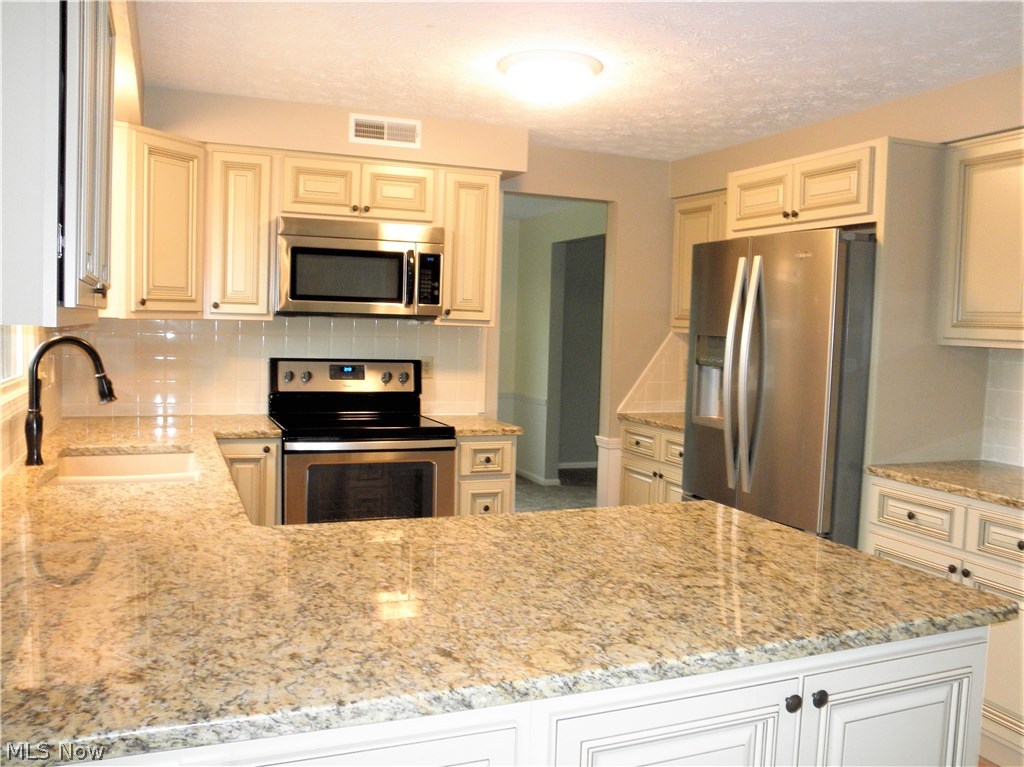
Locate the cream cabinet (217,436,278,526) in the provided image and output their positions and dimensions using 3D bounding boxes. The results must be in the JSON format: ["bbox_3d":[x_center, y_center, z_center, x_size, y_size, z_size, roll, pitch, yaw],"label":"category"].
[{"bbox_3d":[-1.247,0.657,3.781,0.310,0.877,0.585,0,5,-23],"label":"cream cabinet"}]

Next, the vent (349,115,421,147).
[{"bbox_3d":[-0.588,-1.186,3.894,0.342,0.133,0.030,0,5,-23],"label":"vent"}]

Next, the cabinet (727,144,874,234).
[{"bbox_3d":[1.462,-0.795,3.602,0.630,0.305,0.900,0,5,-23],"label":"cabinet"}]

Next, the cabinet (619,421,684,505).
[{"bbox_3d":[1.061,0.670,4.627,0.610,0.877,0.820,0,5,-23],"label":"cabinet"}]

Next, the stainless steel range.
[{"bbox_3d":[-0.726,0.501,3.940,0.763,1.198,0.650,0,5,-23],"label":"stainless steel range"}]

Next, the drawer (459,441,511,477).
[{"bbox_3d":[-0.199,0.336,4.122,0.265,0.160,0.455,0,5,-23],"label":"drawer"}]

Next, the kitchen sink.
[{"bbox_3d":[-1.277,0.396,2.734,0.450,0.210,0.740,0,5,-23],"label":"kitchen sink"}]

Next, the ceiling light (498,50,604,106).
[{"bbox_3d":[0.138,-1.114,3.036,0.380,0.120,0.380,2,5,0],"label":"ceiling light"}]

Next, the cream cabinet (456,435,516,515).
[{"bbox_3d":[-0.241,0.658,4.205,0.313,0.877,0.585,0,5,-23],"label":"cream cabinet"}]

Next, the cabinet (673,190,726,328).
[{"bbox_3d":[1.260,-0.654,4.576,0.305,0.773,0.840,0,5,-23],"label":"cabinet"}]

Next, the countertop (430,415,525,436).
[{"bbox_3d":[-0.221,0.204,4.163,0.340,0.035,0.600,0,5,-23],"label":"countertop"}]

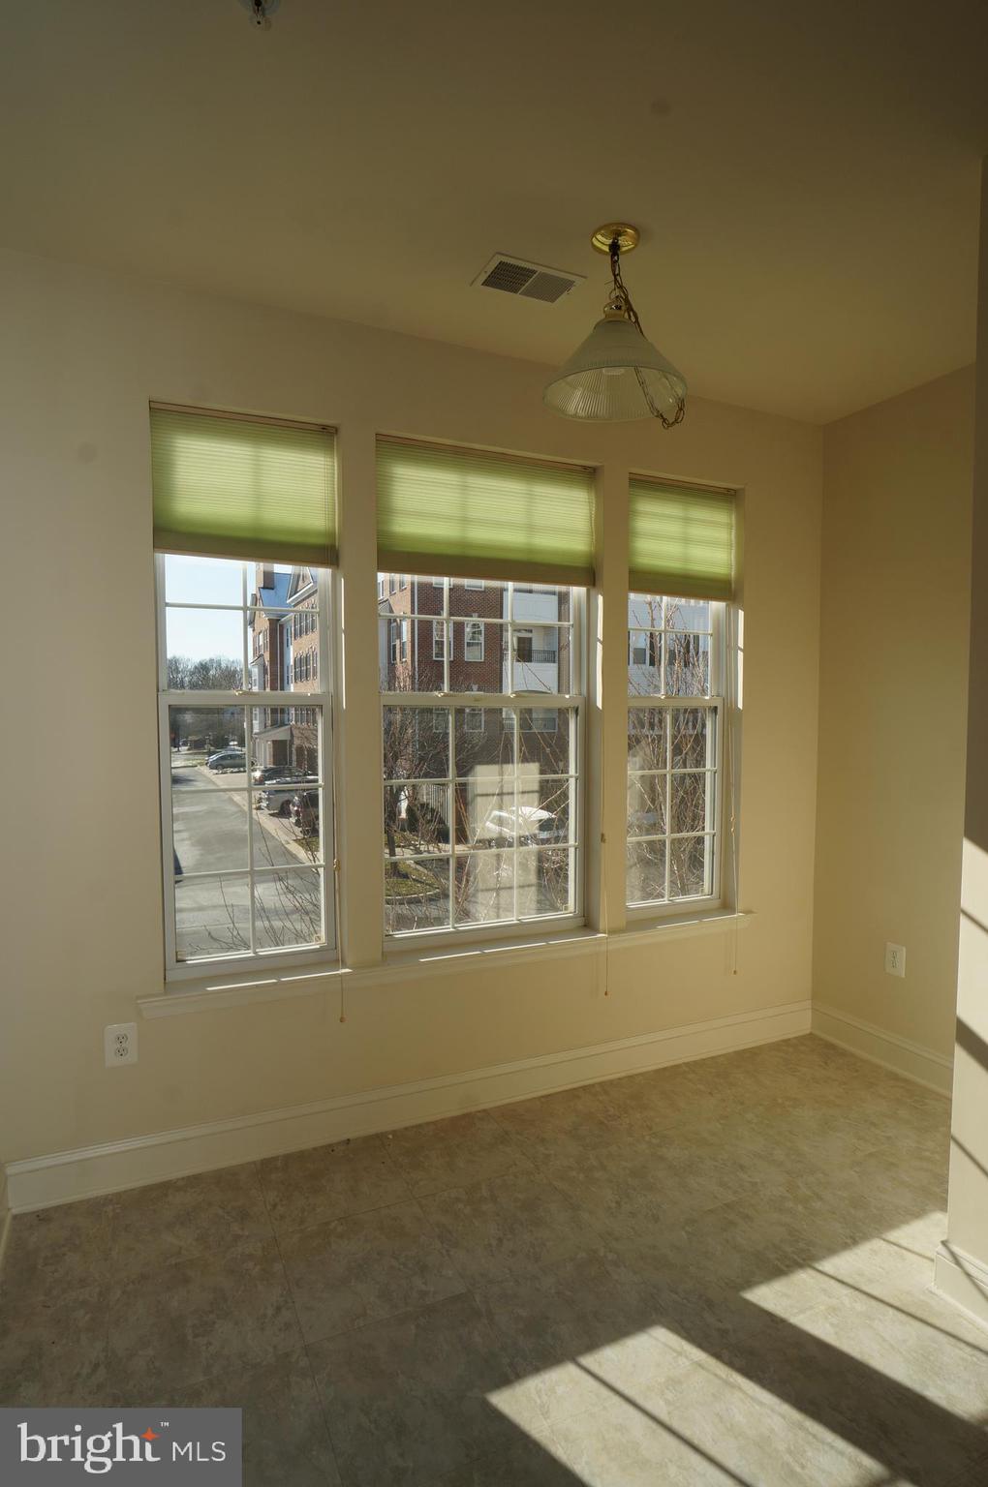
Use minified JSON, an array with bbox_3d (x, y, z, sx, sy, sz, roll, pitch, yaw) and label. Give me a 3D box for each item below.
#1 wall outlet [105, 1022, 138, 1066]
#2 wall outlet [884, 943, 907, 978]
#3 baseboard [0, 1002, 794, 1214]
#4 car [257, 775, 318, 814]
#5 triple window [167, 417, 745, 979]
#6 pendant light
[{"bbox_3d":[-1.128,0.918,2.254,0.080,0.124,0.008,-1,3,-24],"label":"wall outlet"},{"bbox_3d":[1.626,0.880,3.010,0.008,0.124,0.080,-1,3,-24],"label":"wall outlet"},{"bbox_3d":[0.025,1.276,2.788,3.127,0.149,0.018,-1,3,-24],"label":"baseboard"},{"bbox_3d":[-8.054,2.269,33.605,4.600,1.660,1.850,-1,3,-24],"label":"car"},{"bbox_3d":[-0.020,-0.147,2.784,2.268,1.793,0.120,-1,3,-24],"label":"triple window"},{"bbox_3d":[0.327,-1.143,2.005,0.386,0.425,0.386,0,3,0],"label":"pendant light"}]

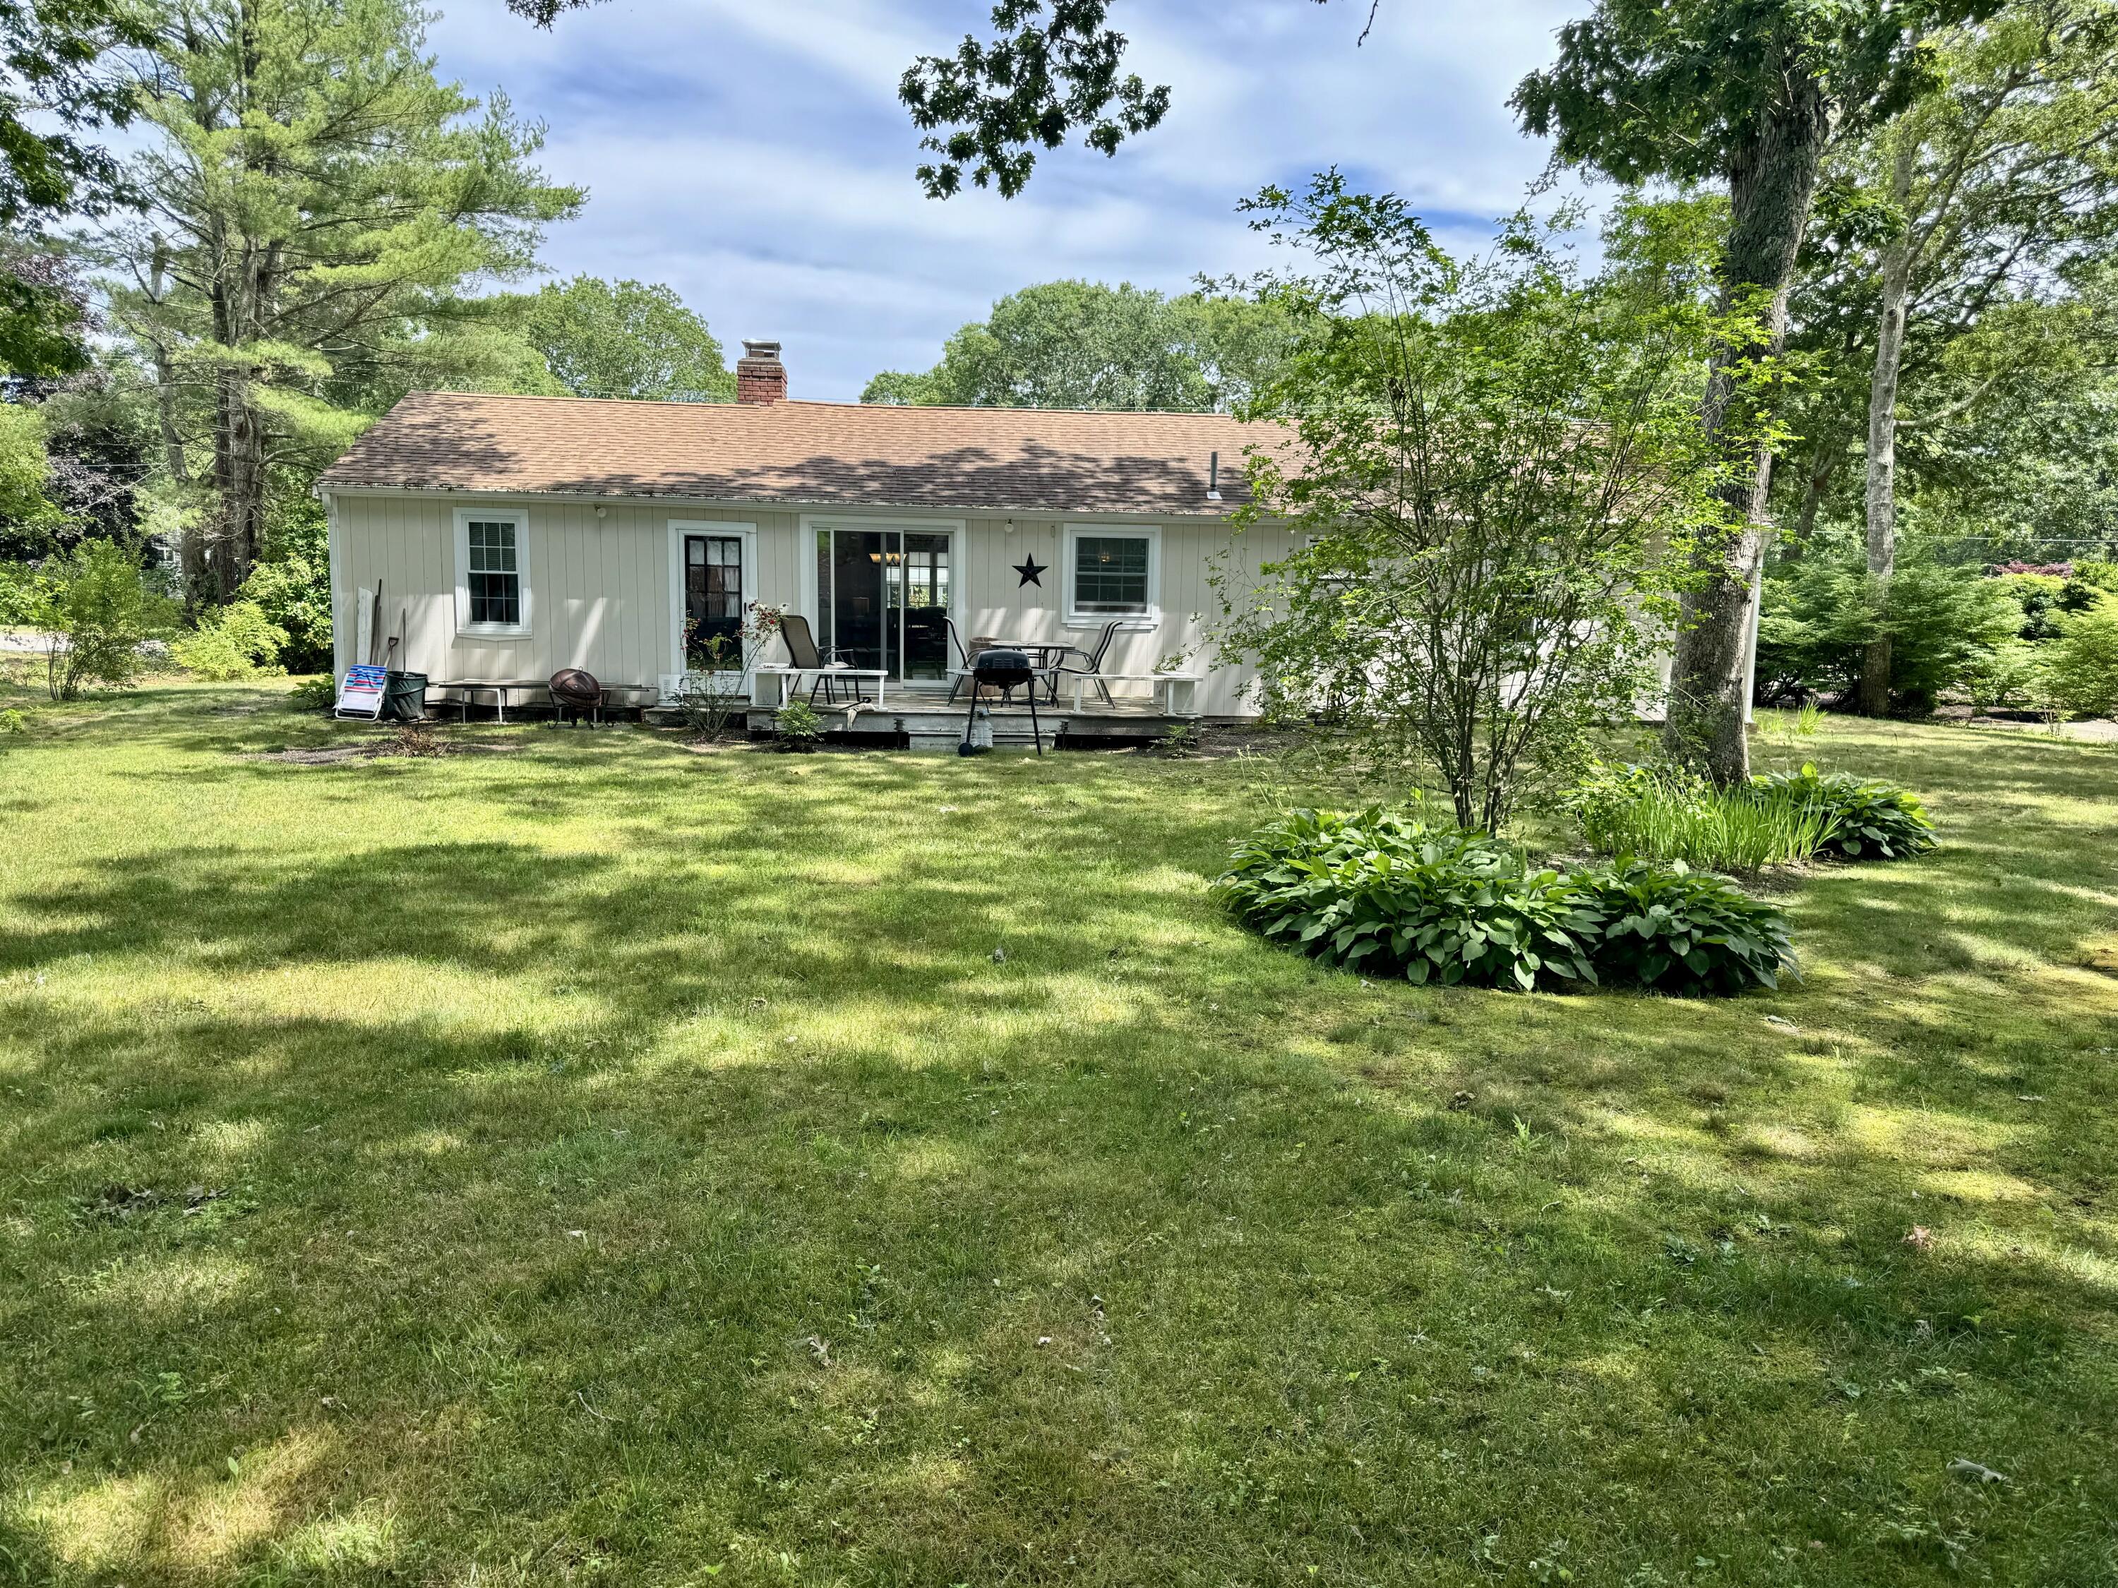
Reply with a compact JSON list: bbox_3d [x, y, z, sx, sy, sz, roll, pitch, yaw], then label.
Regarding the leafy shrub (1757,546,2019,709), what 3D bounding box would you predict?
[{"bbox_3d":[13.424,-2.720,23.900,4.200,2.650,3.300,1,7,0],"label":"leafy shrub"}]

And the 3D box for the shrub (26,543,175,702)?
[{"bbox_3d":[-13.343,-2.434,20.400,1.850,2.200,1.800,1,7,0],"label":"shrub"}]

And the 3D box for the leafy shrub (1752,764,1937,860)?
[{"bbox_3d":[5.015,0.091,9.400,1.200,0.500,1.100,1,7,0],"label":"leafy shrub"}]

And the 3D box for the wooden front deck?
[{"bbox_3d":[-1.061,-0.844,16.591,4.570,0.370,3.540,0,7,-7],"label":"wooden front deck"}]

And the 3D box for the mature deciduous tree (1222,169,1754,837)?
[{"bbox_3d":[2.831,-1.977,9.950,3.500,4.400,3.100,1,7,0],"label":"mature deciduous tree"}]

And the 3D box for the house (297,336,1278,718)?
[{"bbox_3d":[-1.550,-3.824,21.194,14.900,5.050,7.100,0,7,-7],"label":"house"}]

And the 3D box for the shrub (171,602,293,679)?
[{"bbox_3d":[-14.437,-2.711,25.600,1.850,1.400,1.700,1,7,0],"label":"shrub"}]

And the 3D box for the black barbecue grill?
[{"bbox_3d":[-0.556,-0.887,14.300,0.820,1.050,0.600,0,7,-7],"label":"black barbecue grill"}]

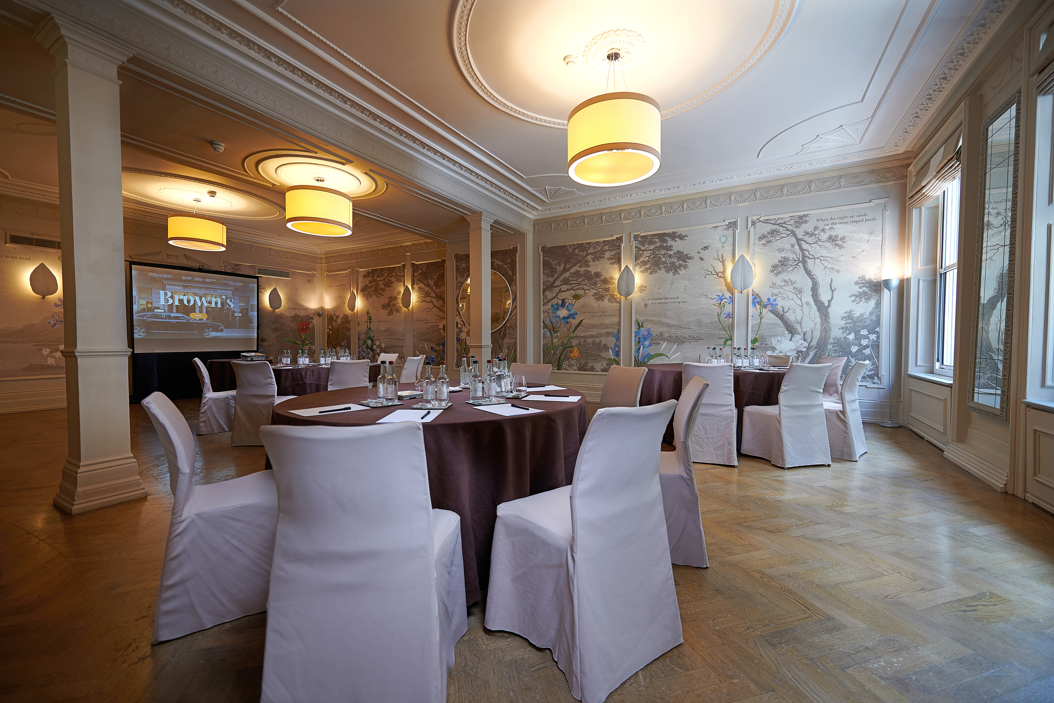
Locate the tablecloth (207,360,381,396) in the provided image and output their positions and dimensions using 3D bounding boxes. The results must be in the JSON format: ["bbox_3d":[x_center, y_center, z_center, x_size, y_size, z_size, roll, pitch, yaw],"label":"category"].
[{"bbox_3d":[-2.860,0.546,5.699,1.750,0.757,1.750,0,2,0],"label":"tablecloth"}]

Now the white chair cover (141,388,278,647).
[{"bbox_3d":[-1.294,0.595,1.776,0.500,0.880,0.520,-1,2,-39],"label":"white chair cover"}]

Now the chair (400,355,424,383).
[{"bbox_3d":[-1.620,0.501,5.122,0.530,0.885,0.500,0,2,13],"label":"chair"}]

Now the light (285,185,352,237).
[{"bbox_3d":[-2.516,-1.683,4.986,0.714,0.395,0.714,1,2,29],"label":"light"}]

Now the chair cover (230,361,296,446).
[{"bbox_3d":[-2.845,0.520,4.481,0.500,0.885,0.530,0,2,2],"label":"chair cover"}]

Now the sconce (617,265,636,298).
[{"bbox_3d":[1.591,-1.102,6.546,0.287,0.552,0.100,1,2,29],"label":"sconce"}]

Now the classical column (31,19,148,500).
[{"bbox_3d":[-2.871,-0.505,2.722,0.345,3.020,0.365,1,2,29],"label":"classical column"}]

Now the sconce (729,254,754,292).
[{"bbox_3d":[3.016,-1.084,5.743,0.286,0.549,0.100,1,2,29],"label":"sconce"}]

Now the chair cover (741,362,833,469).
[{"bbox_3d":[2.368,0.546,3.725,0.500,0.885,0.530,0,2,-9],"label":"chair cover"}]

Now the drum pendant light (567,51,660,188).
[{"bbox_3d":[0.714,-1.986,3.372,0.750,0.955,0.750,0,2,0],"label":"drum pendant light"}]

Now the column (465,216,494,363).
[{"bbox_3d":[-0.737,-0.621,6.536,0.345,3.020,0.365,1,2,29],"label":"column"}]

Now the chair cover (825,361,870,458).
[{"bbox_3d":[2.964,0.538,3.988,0.500,0.885,0.530,-1,2,-40],"label":"chair cover"}]

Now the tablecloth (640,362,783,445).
[{"bbox_3d":[2.260,0.572,4.950,1.740,0.757,1.740,0,2,0],"label":"tablecloth"}]

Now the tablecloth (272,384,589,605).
[{"bbox_3d":[-0.504,0.638,2.455,1.700,0.753,1.700,0,2,0],"label":"tablecloth"}]

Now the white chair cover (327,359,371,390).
[{"bbox_3d":[-2.051,0.515,4.651,0.500,0.885,0.530,-1,2,-35],"label":"white chair cover"}]

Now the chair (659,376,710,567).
[{"bbox_3d":[0.692,0.590,2.239,0.530,0.885,0.500,0,2,14],"label":"chair"}]

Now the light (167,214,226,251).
[{"bbox_3d":[-5.164,-1.859,6.443,0.714,0.396,0.714,1,2,29],"label":"light"}]

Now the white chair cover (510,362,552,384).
[{"bbox_3d":[-0.060,0.547,3.377,0.520,0.880,0.480,1,2,29],"label":"white chair cover"}]

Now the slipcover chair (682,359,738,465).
[{"bbox_3d":[1.691,0.542,3.818,0.500,0.885,0.530,1,2,25],"label":"slipcover chair"}]

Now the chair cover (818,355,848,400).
[{"bbox_3d":[3.380,0.504,4.815,0.480,0.880,0.520,0,2,-6],"label":"chair cover"}]

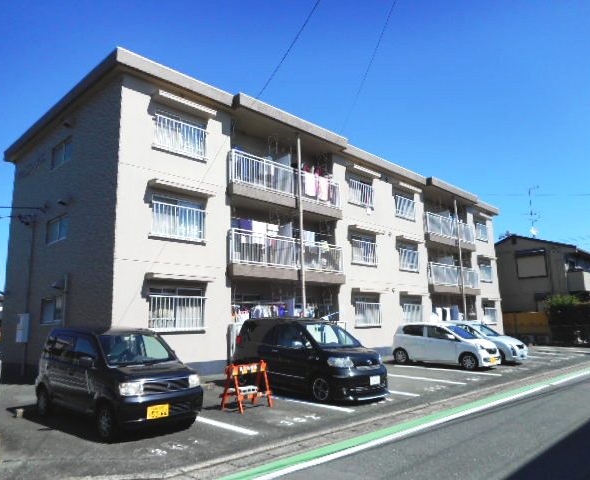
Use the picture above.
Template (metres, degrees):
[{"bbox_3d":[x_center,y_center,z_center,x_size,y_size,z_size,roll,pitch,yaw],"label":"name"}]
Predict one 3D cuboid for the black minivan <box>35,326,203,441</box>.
[{"bbox_3d":[-3.249,2.441,8.421,3.410,1.690,1.500,-7,-11,40],"label":"black minivan"}]

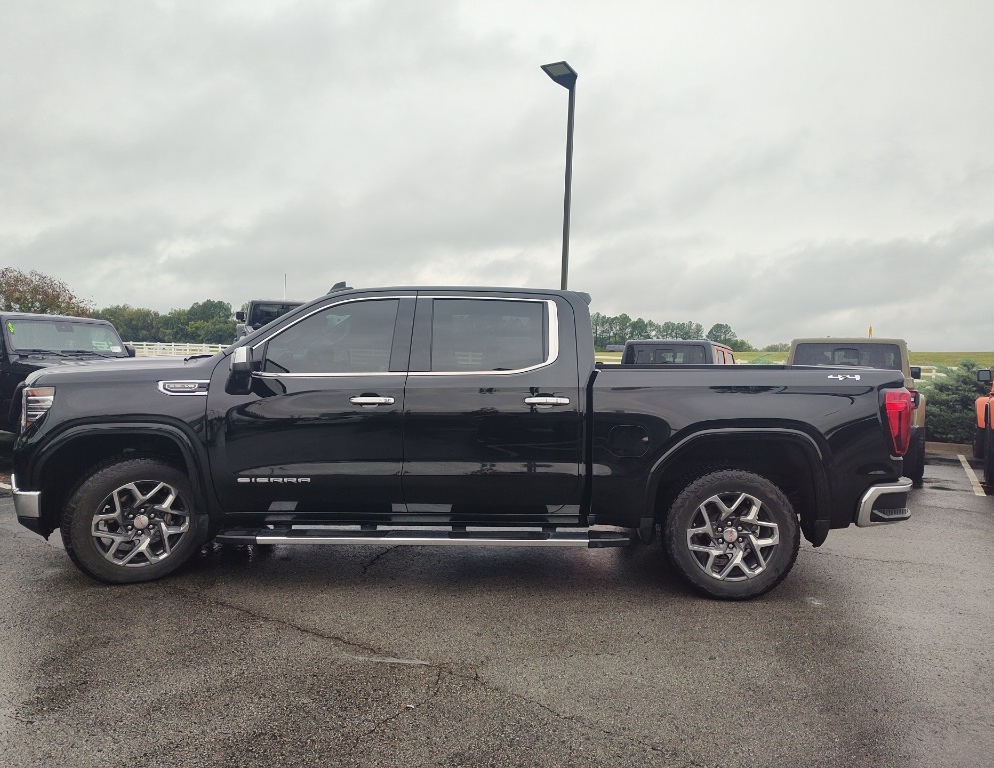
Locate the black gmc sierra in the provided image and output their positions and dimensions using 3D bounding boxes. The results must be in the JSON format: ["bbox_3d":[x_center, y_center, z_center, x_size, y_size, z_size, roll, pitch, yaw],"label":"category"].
[{"bbox_3d":[-0.273,0.298,5.204,5.890,1.970,2.120,1,2,0],"label":"black gmc sierra"}]

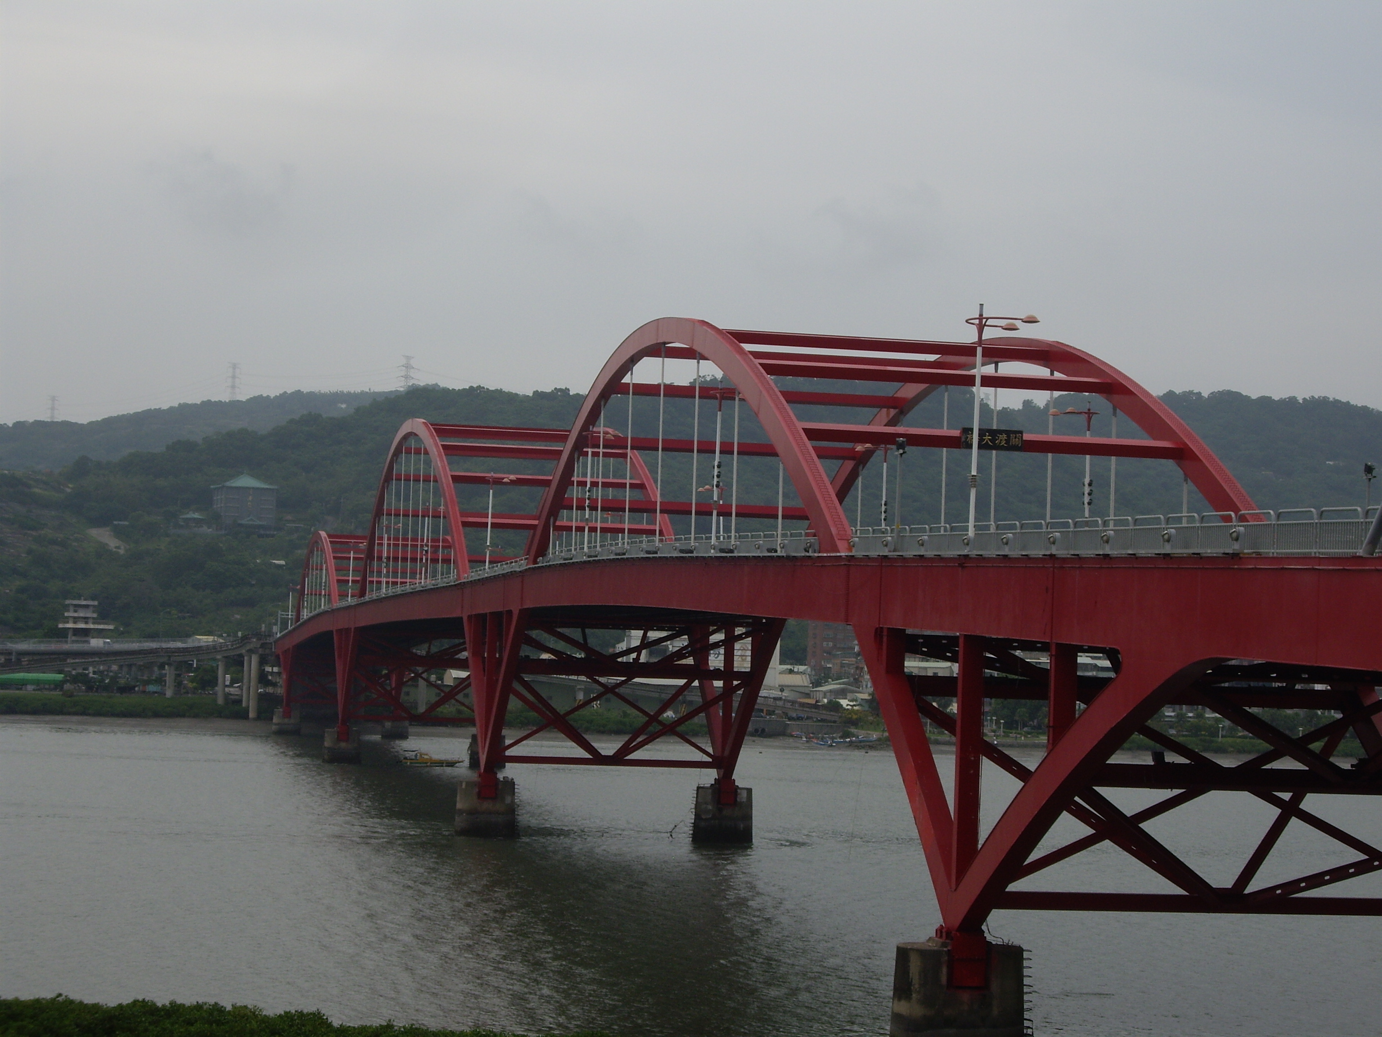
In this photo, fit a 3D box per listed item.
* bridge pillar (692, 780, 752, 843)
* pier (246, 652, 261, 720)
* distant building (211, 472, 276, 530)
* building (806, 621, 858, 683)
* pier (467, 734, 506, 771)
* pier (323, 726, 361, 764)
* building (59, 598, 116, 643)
[{"bbox_3d":[2.652,23.393,252.436,4.750,5.000,3.100,3,-3,-10],"label":"bridge pillar"},{"bbox_3d":[-82.492,31.712,595.735,1.490,12.540,1.490,3,-3,-10],"label":"pier"},{"bbox_3d":[-187.808,-6.602,1330.000,23.500,24.500,23.000,3,-3,-20],"label":"distant building"},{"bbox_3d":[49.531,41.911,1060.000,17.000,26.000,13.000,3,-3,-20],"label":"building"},{"bbox_3d":[-26.629,30.594,414.658,4.750,4.450,3.100,3,-3,-10],"label":"pier"},{"bbox_3d":[-45.433,29.564,411.309,4.750,4.800,3.100,3,-3,-10],"label":"pier"},{"bbox_3d":[-169.505,29.387,885.000,15.000,13.000,9.500,3,-3,-11],"label":"building"}]

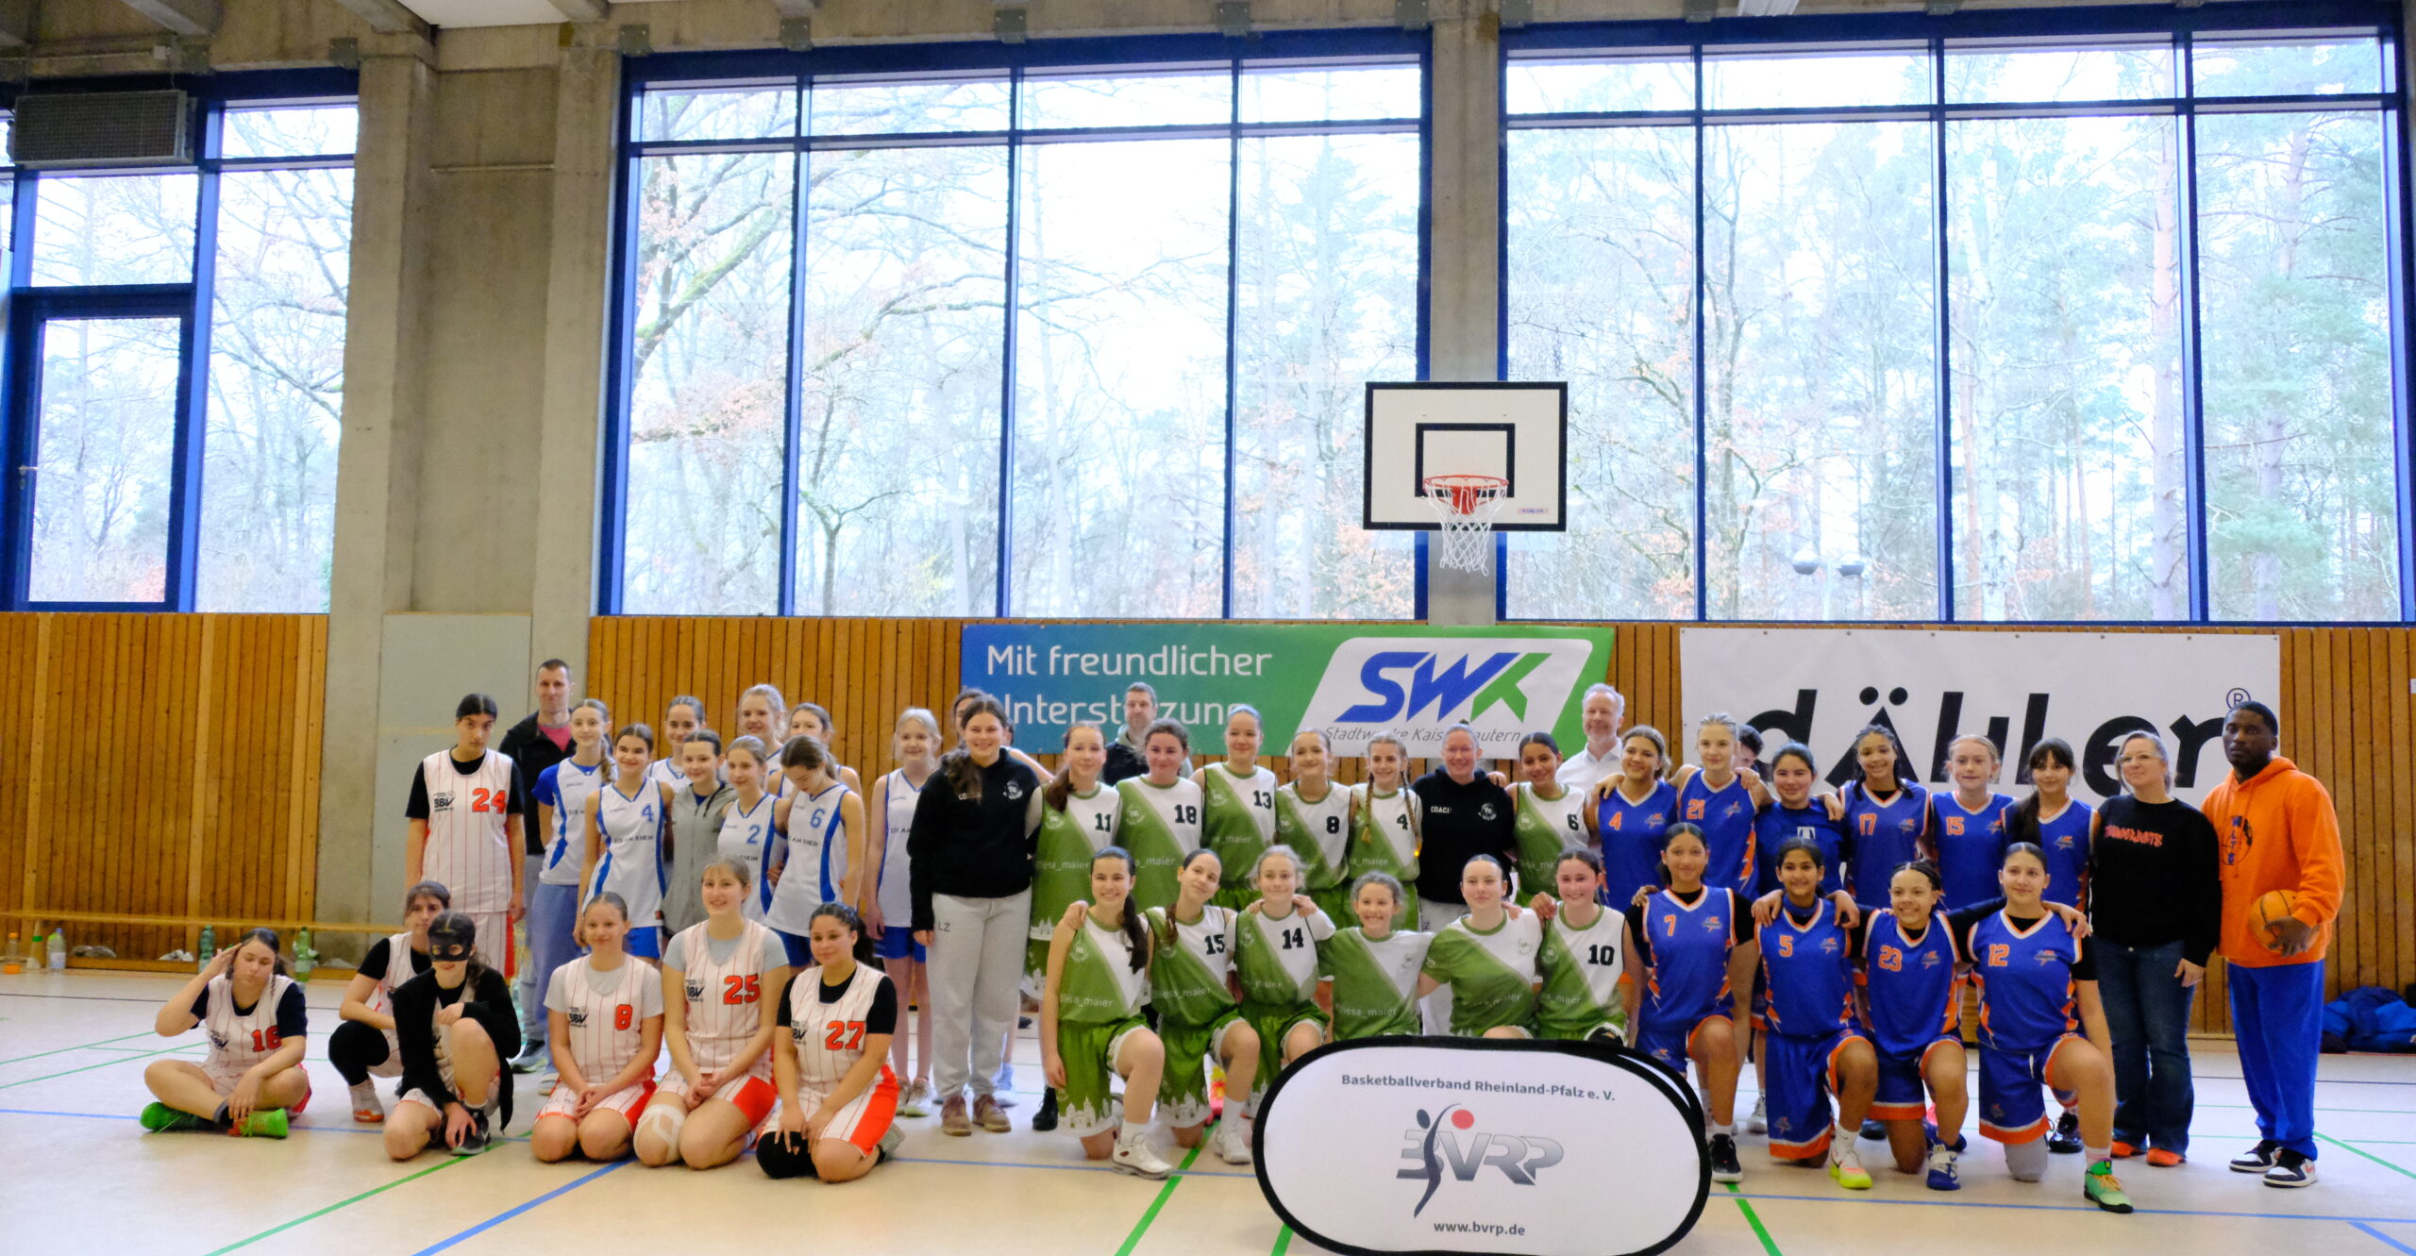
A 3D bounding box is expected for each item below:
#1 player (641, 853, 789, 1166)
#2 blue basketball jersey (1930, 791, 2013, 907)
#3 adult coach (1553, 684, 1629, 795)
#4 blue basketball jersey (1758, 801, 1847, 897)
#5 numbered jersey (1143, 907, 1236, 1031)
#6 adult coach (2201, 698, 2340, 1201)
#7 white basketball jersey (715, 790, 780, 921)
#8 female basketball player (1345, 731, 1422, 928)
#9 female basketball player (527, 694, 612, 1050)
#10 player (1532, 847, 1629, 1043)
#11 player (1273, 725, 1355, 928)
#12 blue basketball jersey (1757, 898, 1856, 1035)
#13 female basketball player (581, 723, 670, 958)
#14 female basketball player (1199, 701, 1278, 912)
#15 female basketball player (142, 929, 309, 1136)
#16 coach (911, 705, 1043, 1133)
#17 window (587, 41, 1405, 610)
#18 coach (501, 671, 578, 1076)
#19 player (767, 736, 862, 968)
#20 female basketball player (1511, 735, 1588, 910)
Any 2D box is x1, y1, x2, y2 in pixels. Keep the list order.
[{"bbox_3d":[-1.832,1.425,7.097,0.520,1.080,0.720,1,-4,2],"label":"player"},{"bbox_3d":[3.051,0.982,7.500,0.380,0.660,0.250,0,-4,13],"label":"blue basketball jersey"},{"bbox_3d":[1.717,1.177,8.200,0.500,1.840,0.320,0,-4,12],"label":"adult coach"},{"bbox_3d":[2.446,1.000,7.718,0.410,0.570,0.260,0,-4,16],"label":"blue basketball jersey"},{"bbox_3d":[-0.063,1.318,7.329,0.370,0.510,0.260,1,-4,1],"label":"numbered jersey"},{"bbox_3d":[4.020,1.165,7.103,0.480,1.782,0.370,-3,-6,43],"label":"adult coach"},{"bbox_3d":[-1.878,0.964,7.695,0.340,0.570,0.230,0,-4,6],"label":"white basketball jersey"},{"bbox_3d":[0.733,1.242,7.800,0.430,1.620,0.290,1,-4,6],"label":"female basketball player"},{"bbox_3d":[-2.813,1.180,8.321,0.440,1.735,0.290,3,-5,-21],"label":"female basketball player"},{"bbox_3d":[1.419,1.421,7.170,0.470,1.180,0.720,0,-4,12],"label":"player"},{"bbox_3d":[0.436,1.239,7.817,0.420,1.637,0.280,0,-5,5],"label":"player"},{"bbox_3d":[2.267,1.286,7.120,0.380,0.530,0.250,0,-5,16],"label":"blue basketball jersey"},{"bbox_3d":[-2.445,1.211,7.916,0.420,1.619,0.280,3,-5,-19],"label":"female basketball player"},{"bbox_3d":[0.119,1.177,7.842,0.450,1.720,0.300,1,-4,1],"label":"female basketball player"},{"bbox_3d":[-3.892,1.579,7.451,0.620,0.764,0.620,3,-5,-20],"label":"female basketball player"},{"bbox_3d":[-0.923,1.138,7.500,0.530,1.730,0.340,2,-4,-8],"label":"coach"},{"bbox_3d":[-1.278,-1.899,12.011,5.360,3.710,0.200,0,-4,8],"label":"window"},{"bbox_3d":[-3.091,1.114,8.829,0.510,1.940,0.310,3,-5,-24],"label":"coach"},{"bbox_3d":[-1.565,1.195,7.413,0.460,1.570,0.320,0,-4,14],"label":"player"},{"bbox_3d":[1.461,1.266,7.967,0.440,1.642,0.290,0,-5,11],"label":"female basketball player"}]

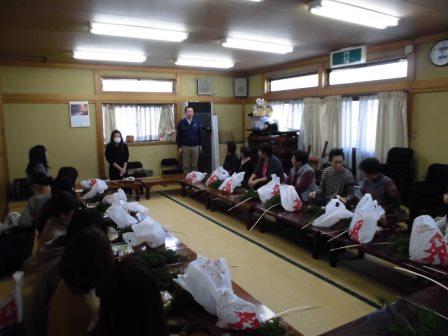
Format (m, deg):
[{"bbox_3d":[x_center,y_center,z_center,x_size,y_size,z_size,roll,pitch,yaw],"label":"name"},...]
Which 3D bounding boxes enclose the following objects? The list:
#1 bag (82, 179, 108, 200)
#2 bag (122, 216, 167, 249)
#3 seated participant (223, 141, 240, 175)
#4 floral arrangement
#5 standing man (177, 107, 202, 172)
[{"bbox_3d":[-1.943,0.314,5.117,0.360,0.280,0.420,-6,10,-31],"label":"bag"},{"bbox_3d":[-0.725,0.579,3.092,0.330,0.200,0.260,-6,10,-30],"label":"bag"},{"bbox_3d":[0.133,0.018,6.362,0.520,1.000,0.440,-2,9,-7],"label":"seated participant"},{"bbox_3d":[0.885,-1.404,7.778,0.450,0.420,0.400,4,10,28],"label":"floral arrangement"},{"bbox_3d":[-0.766,-0.456,7.438,0.520,1.730,0.320,-3,9,-12],"label":"standing man"}]

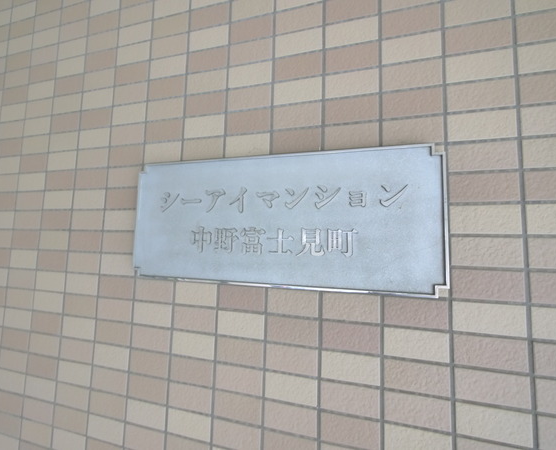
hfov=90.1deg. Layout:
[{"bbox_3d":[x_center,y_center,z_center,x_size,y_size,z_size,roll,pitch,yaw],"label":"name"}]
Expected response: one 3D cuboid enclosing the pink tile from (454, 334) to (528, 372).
[{"bbox_3d":[0.315,0.189,0.414,0.095,0.045,0.009,0,-5,17],"label":"pink tile"}]

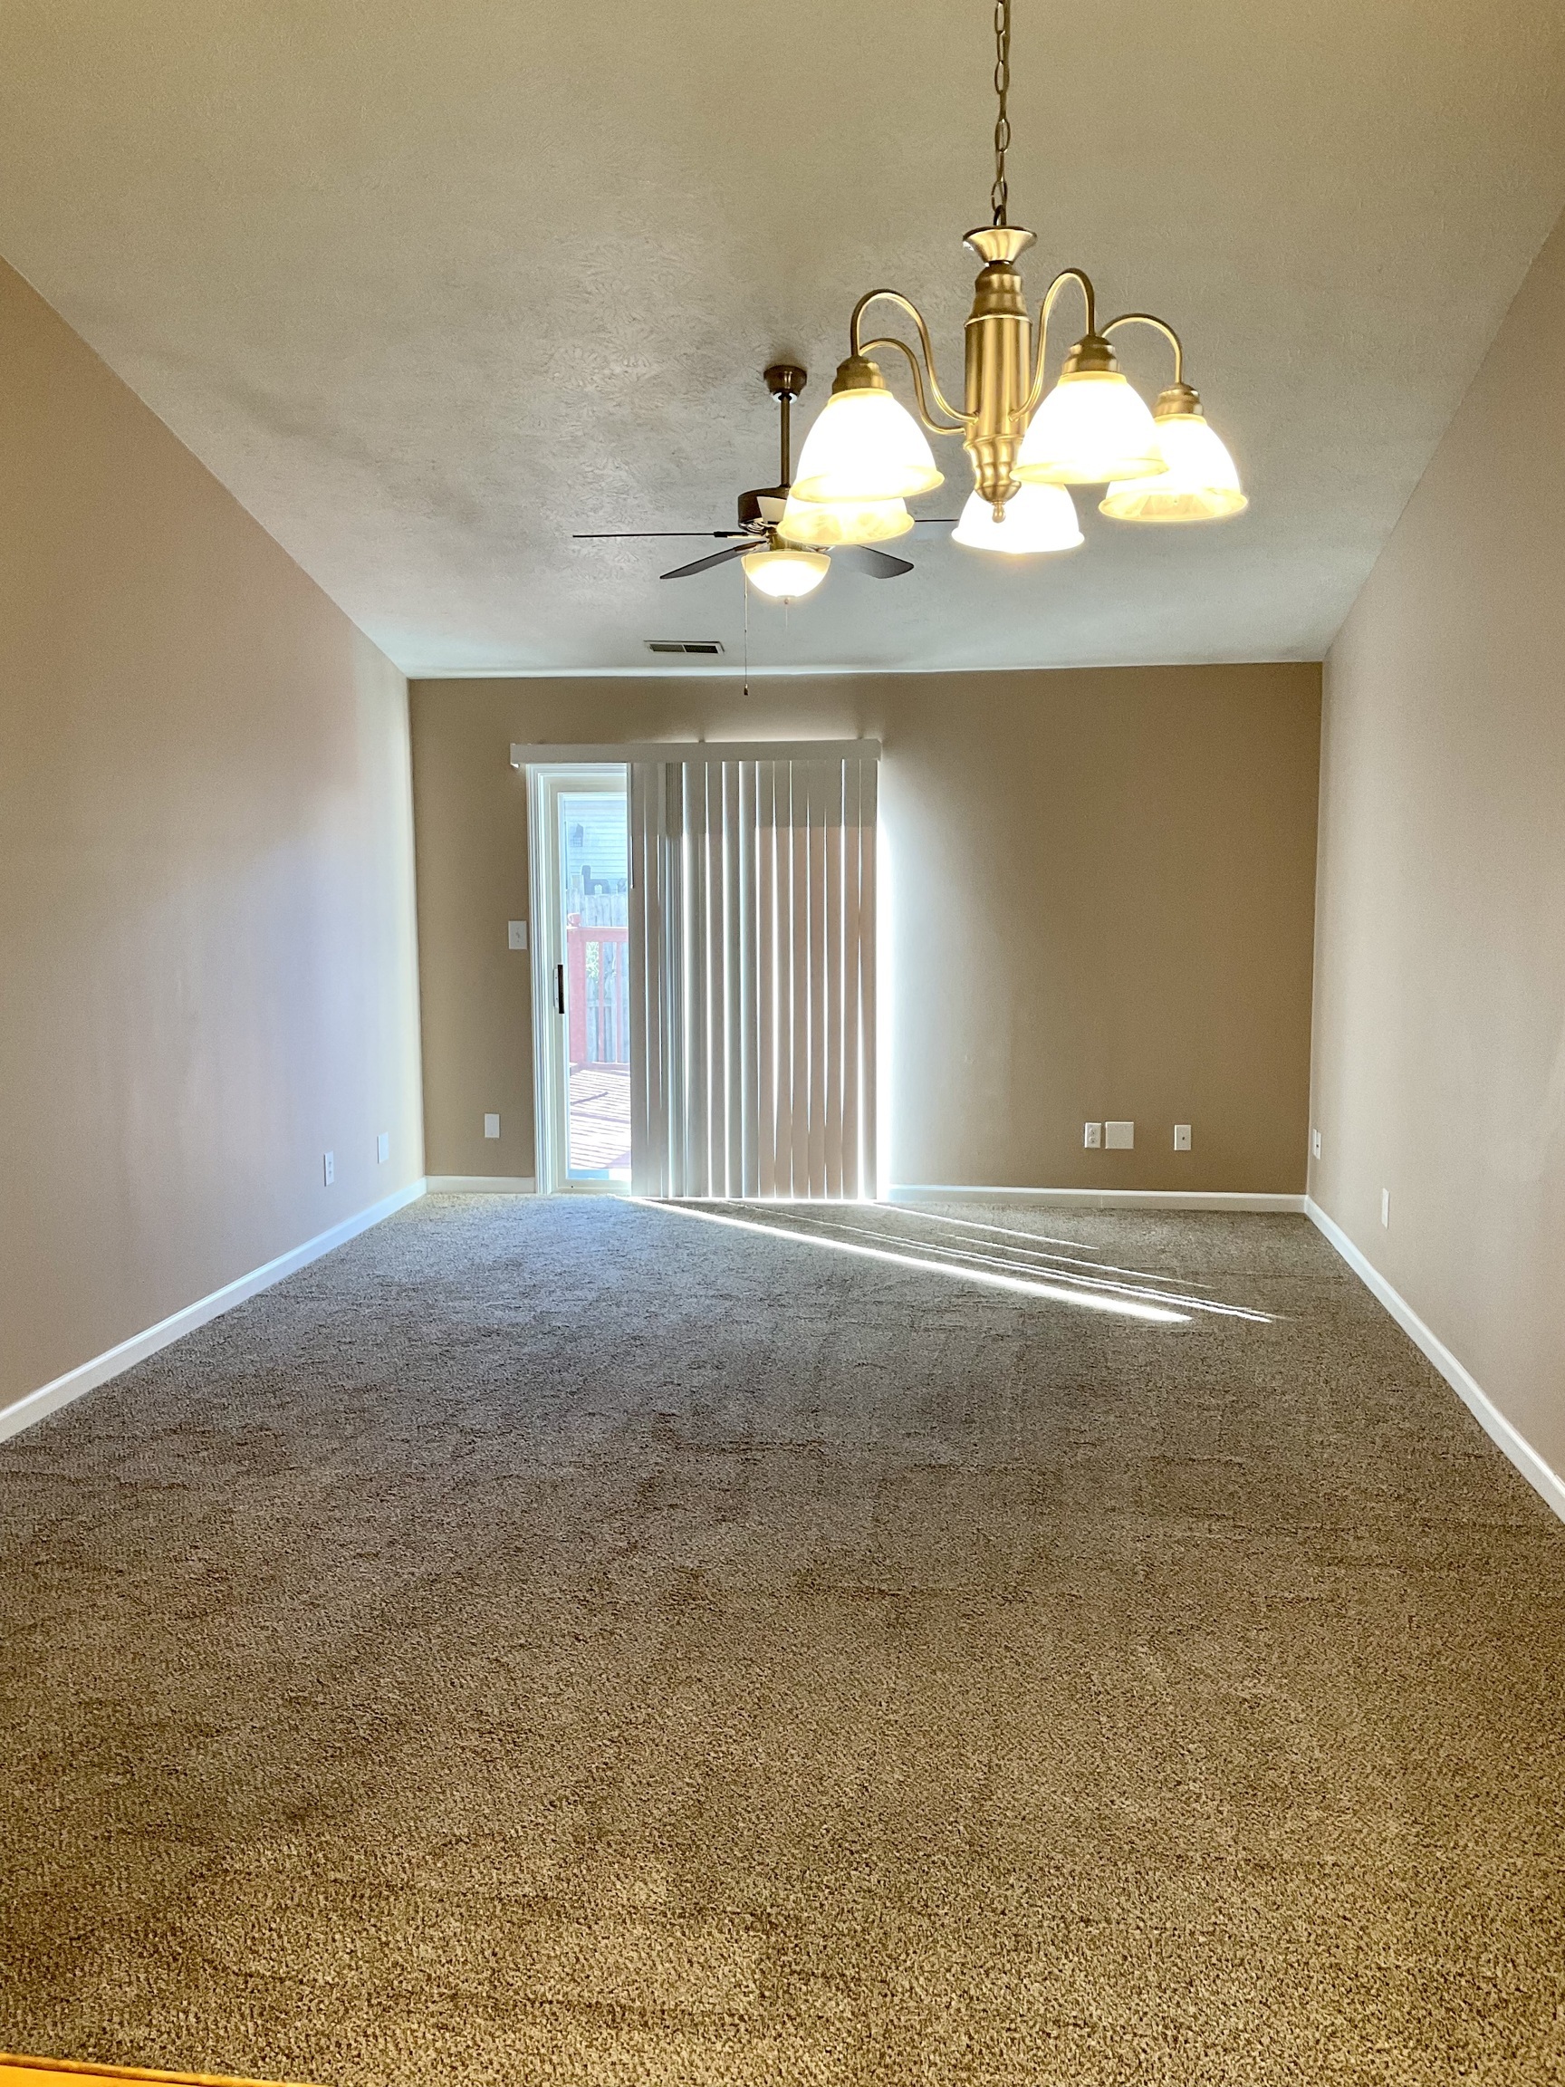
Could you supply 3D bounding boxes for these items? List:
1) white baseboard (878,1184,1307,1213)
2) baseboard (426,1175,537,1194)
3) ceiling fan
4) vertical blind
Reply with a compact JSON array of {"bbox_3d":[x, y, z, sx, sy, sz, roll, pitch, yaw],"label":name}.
[{"bbox_3d":[1.430,0.717,8.031,1.903,0.082,0.015,1,6,7],"label":"white baseboard"},{"bbox_3d":[-1.450,0.682,8.387,0.548,0.082,0.015,1,6,7],"label":"baseboard"},{"bbox_3d":[0.005,-1.694,5.268,1.300,0.700,1.260,1,6,7],"label":"ceiling fan"},{"bbox_3d":[-0.132,-0.302,8.046,1.151,2.045,0.090,1,6,7],"label":"vertical blind"}]

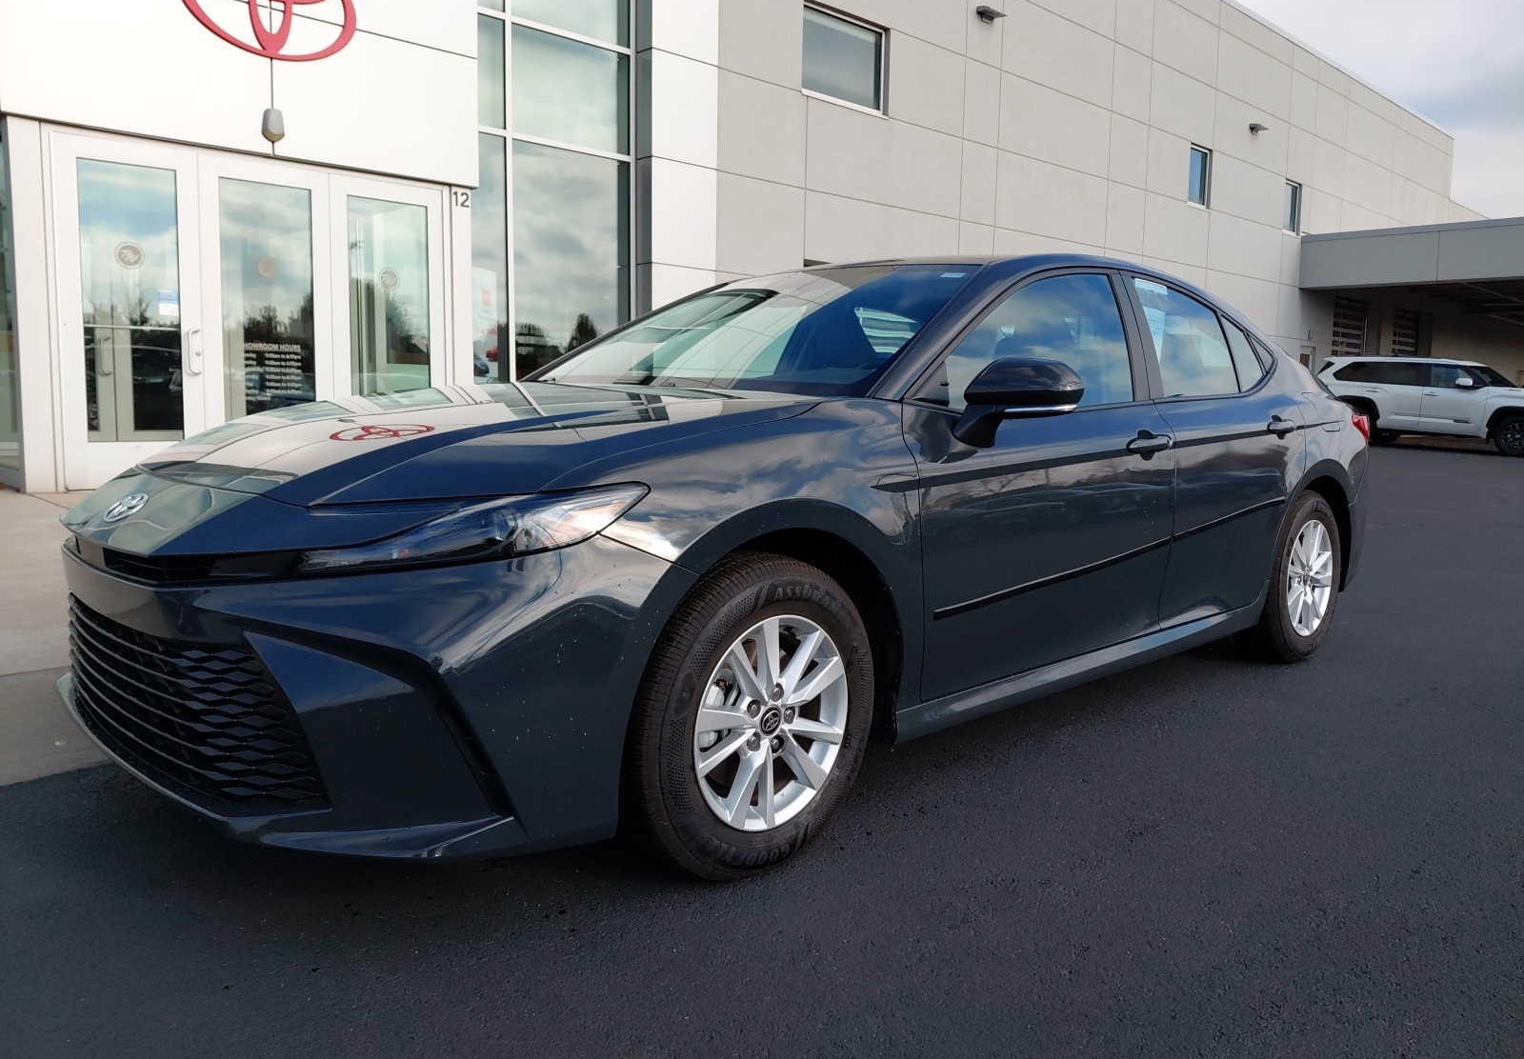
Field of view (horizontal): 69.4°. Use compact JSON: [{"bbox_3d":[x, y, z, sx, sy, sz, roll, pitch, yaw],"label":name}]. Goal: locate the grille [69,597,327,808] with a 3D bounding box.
[{"bbox_3d":[-1.265,0.297,2.305,0.180,0.340,1.360,-6,8,-43],"label":"grille"}]

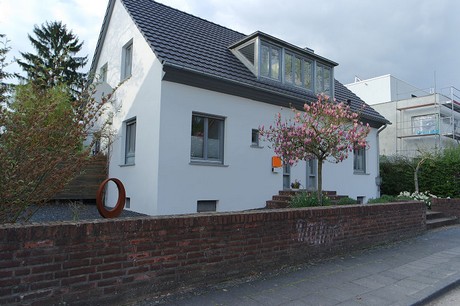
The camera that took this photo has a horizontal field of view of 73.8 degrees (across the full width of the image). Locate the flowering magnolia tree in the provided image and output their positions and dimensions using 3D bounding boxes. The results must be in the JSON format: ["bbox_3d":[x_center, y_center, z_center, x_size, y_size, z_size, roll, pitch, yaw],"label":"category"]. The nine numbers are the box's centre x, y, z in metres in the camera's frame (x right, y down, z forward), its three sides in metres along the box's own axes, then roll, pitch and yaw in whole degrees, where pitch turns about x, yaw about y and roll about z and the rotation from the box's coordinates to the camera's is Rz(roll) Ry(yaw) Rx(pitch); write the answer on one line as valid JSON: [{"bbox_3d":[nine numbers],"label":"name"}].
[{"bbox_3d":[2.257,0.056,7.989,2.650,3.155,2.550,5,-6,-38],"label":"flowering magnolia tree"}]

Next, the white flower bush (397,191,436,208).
[{"bbox_3d":[5.506,1.447,8.993,0.750,0.520,0.900,5,-6,-38],"label":"white flower bush"}]

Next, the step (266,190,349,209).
[{"bbox_3d":[3.008,1.639,10.687,3.420,0.556,1.410,5,-6,-38],"label":"step"}]

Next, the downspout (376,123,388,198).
[{"bbox_3d":[7.420,0.483,14.787,0.150,3.712,0.520,5,-6,-38],"label":"downspout"}]

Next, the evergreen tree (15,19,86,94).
[{"bbox_3d":[-12.224,-3.295,20.673,5.500,11.593,5.500,5,-6,-38],"label":"evergreen tree"}]

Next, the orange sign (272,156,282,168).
[{"bbox_3d":[1.617,0.315,10.545,0.426,0.398,0.080,5,-6,-38],"label":"orange sign"}]

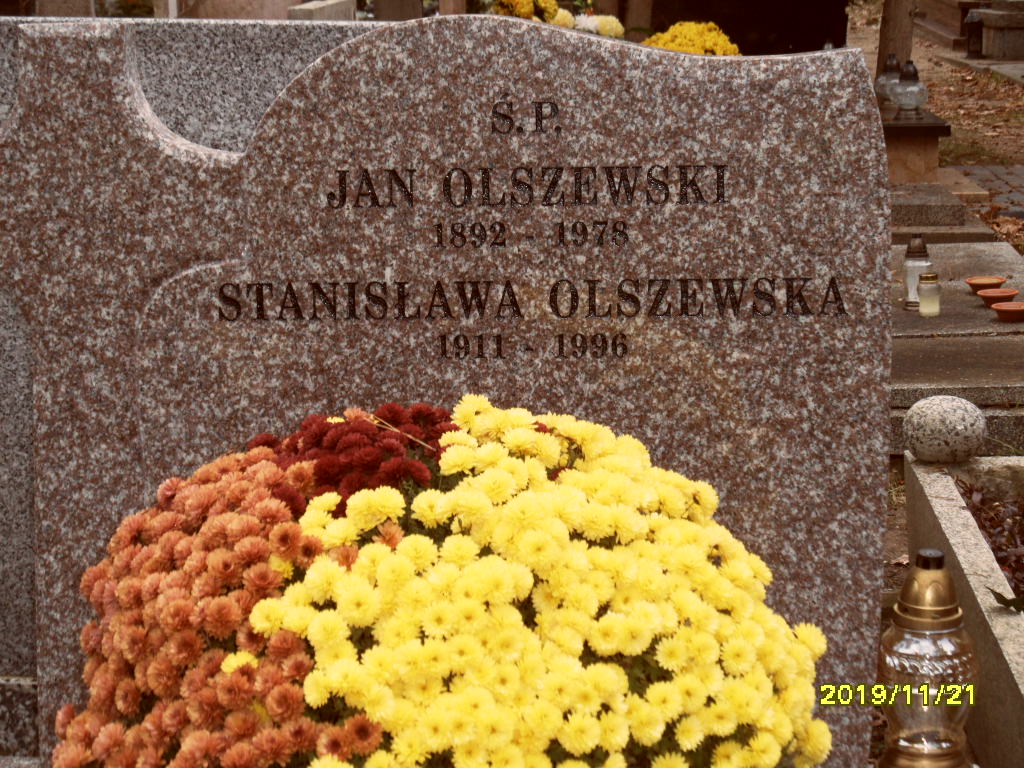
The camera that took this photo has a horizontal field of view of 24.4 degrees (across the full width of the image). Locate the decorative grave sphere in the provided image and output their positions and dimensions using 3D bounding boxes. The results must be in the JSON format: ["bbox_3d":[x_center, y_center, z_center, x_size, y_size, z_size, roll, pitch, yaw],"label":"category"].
[{"bbox_3d":[0.783,0.085,4.280,0.147,0.125,0.147,0,15,0],"label":"decorative grave sphere"}]

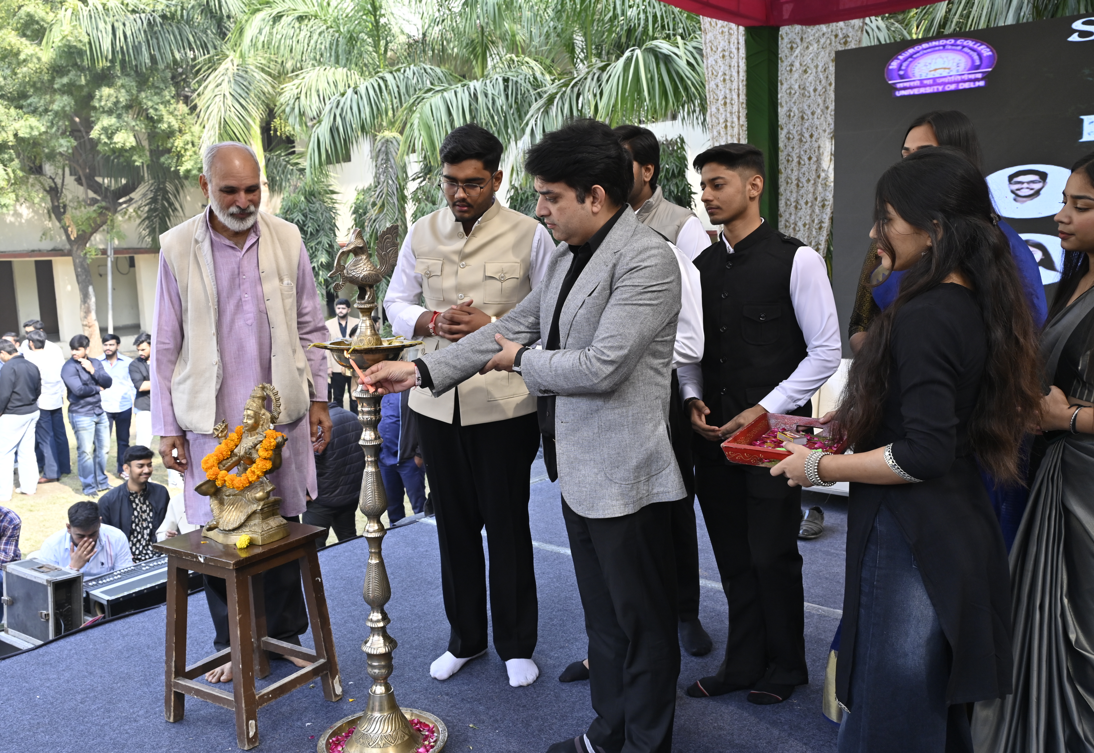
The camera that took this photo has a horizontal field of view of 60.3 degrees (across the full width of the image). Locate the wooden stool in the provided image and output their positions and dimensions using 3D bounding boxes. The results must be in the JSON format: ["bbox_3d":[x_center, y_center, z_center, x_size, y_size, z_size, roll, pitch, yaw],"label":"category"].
[{"bbox_3d":[-0.885,0.733,2.799,0.362,0.531,0.365,3,9,32],"label":"wooden stool"}]

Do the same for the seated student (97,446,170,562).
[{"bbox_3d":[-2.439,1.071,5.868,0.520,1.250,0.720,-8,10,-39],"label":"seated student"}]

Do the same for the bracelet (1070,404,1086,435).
[{"bbox_3d":[1.268,0.102,2.250,0.068,0.068,0.014,-8,18,-38],"label":"bracelet"}]

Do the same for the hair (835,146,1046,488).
[{"bbox_3d":[0.834,-0.138,2.000,0.380,0.690,0.320,1,8,23],"label":"hair"}]

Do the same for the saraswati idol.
[{"bbox_3d":[-0.896,0.247,2.755,0.270,0.443,0.155,3,9,32],"label":"saraswati idol"}]

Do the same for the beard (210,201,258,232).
[{"bbox_3d":[-0.926,-0.479,2.800,0.140,0.090,0.100,-7,23,-35],"label":"beard"}]

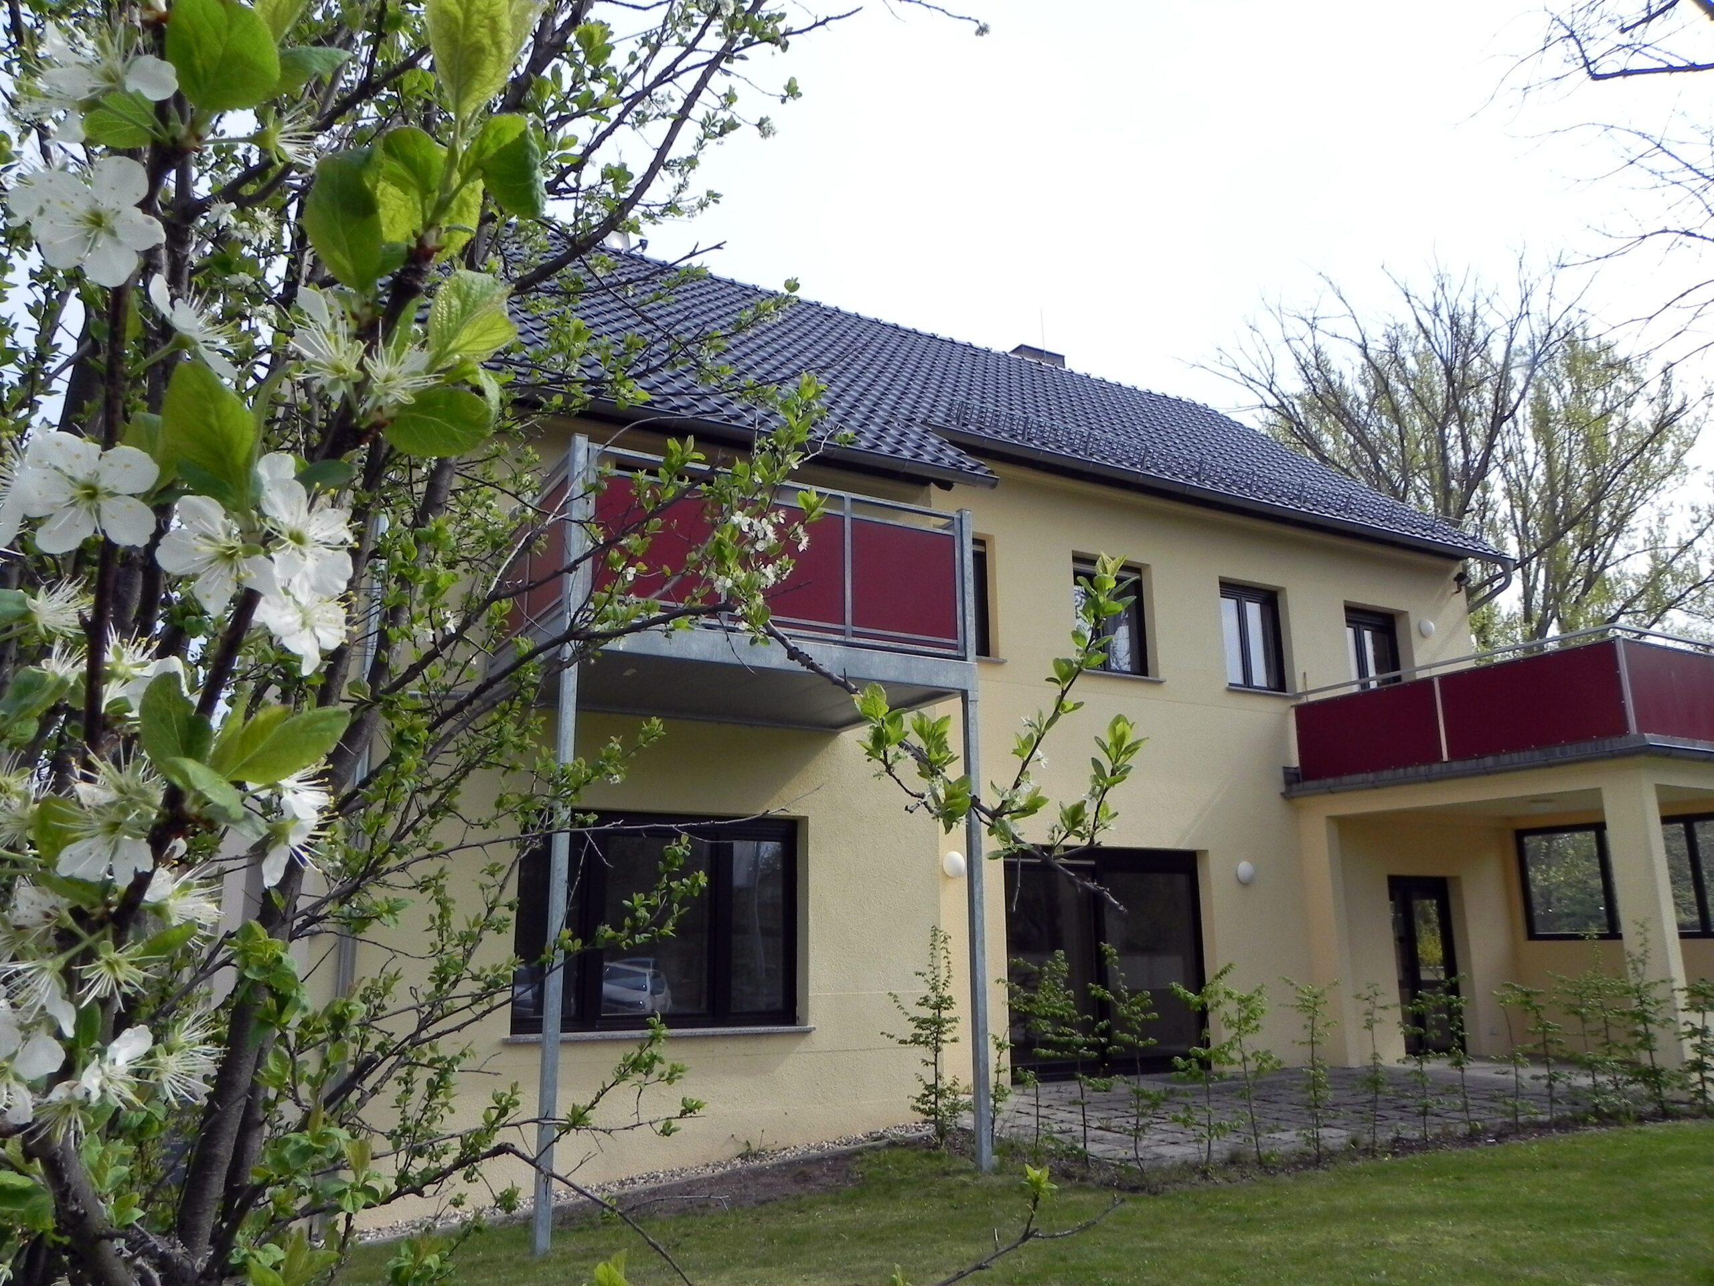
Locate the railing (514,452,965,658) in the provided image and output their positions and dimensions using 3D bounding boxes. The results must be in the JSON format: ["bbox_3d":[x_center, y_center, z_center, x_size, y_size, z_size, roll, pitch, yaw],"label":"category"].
[{"bbox_3d":[-0.904,-0.378,9.411,2.973,1.073,1.892,7,-15,-28],"label":"railing"}]

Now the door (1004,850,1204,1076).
[{"bbox_3d":[2.536,3.253,13.174,2.600,2.265,0.120,7,-15,-28],"label":"door"}]

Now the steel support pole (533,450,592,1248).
[{"bbox_3d":[-1.722,1.004,7.537,0.080,4.738,0.080,7,-15,-28],"label":"steel support pole"}]

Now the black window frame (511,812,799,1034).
[{"bbox_3d":[-1.514,2.141,9.958,2.295,1.613,0.120,7,-15,-28],"label":"black window frame"}]

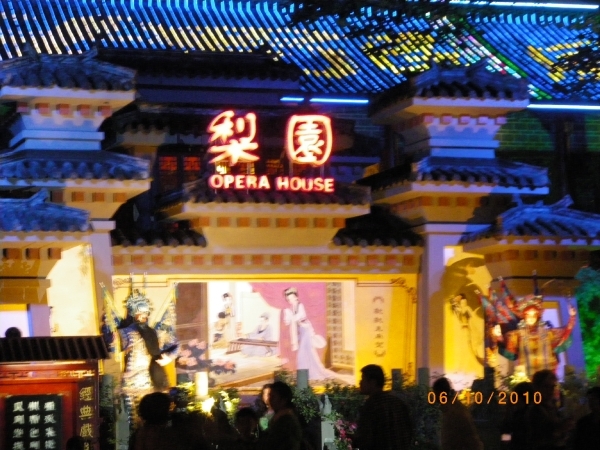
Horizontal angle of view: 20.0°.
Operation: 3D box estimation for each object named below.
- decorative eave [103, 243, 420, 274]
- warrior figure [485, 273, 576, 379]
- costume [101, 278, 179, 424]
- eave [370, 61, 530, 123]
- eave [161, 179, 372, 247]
[{"bbox_3d":[-0.508,0.494,24.300,4.500,0.420,0.800,0,-5,-19],"label":"decorative eave"},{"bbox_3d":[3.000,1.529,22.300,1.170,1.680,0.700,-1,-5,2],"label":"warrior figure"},{"bbox_3d":[-2.079,1.664,22.000,0.900,1.980,0.600,0,-5,-17],"label":"costume"},{"bbox_3d":[2.156,-1.980,25.000,1.820,0.760,1.500,0,-5,-19],"label":"eave"},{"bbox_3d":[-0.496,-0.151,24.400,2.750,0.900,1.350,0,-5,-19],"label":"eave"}]

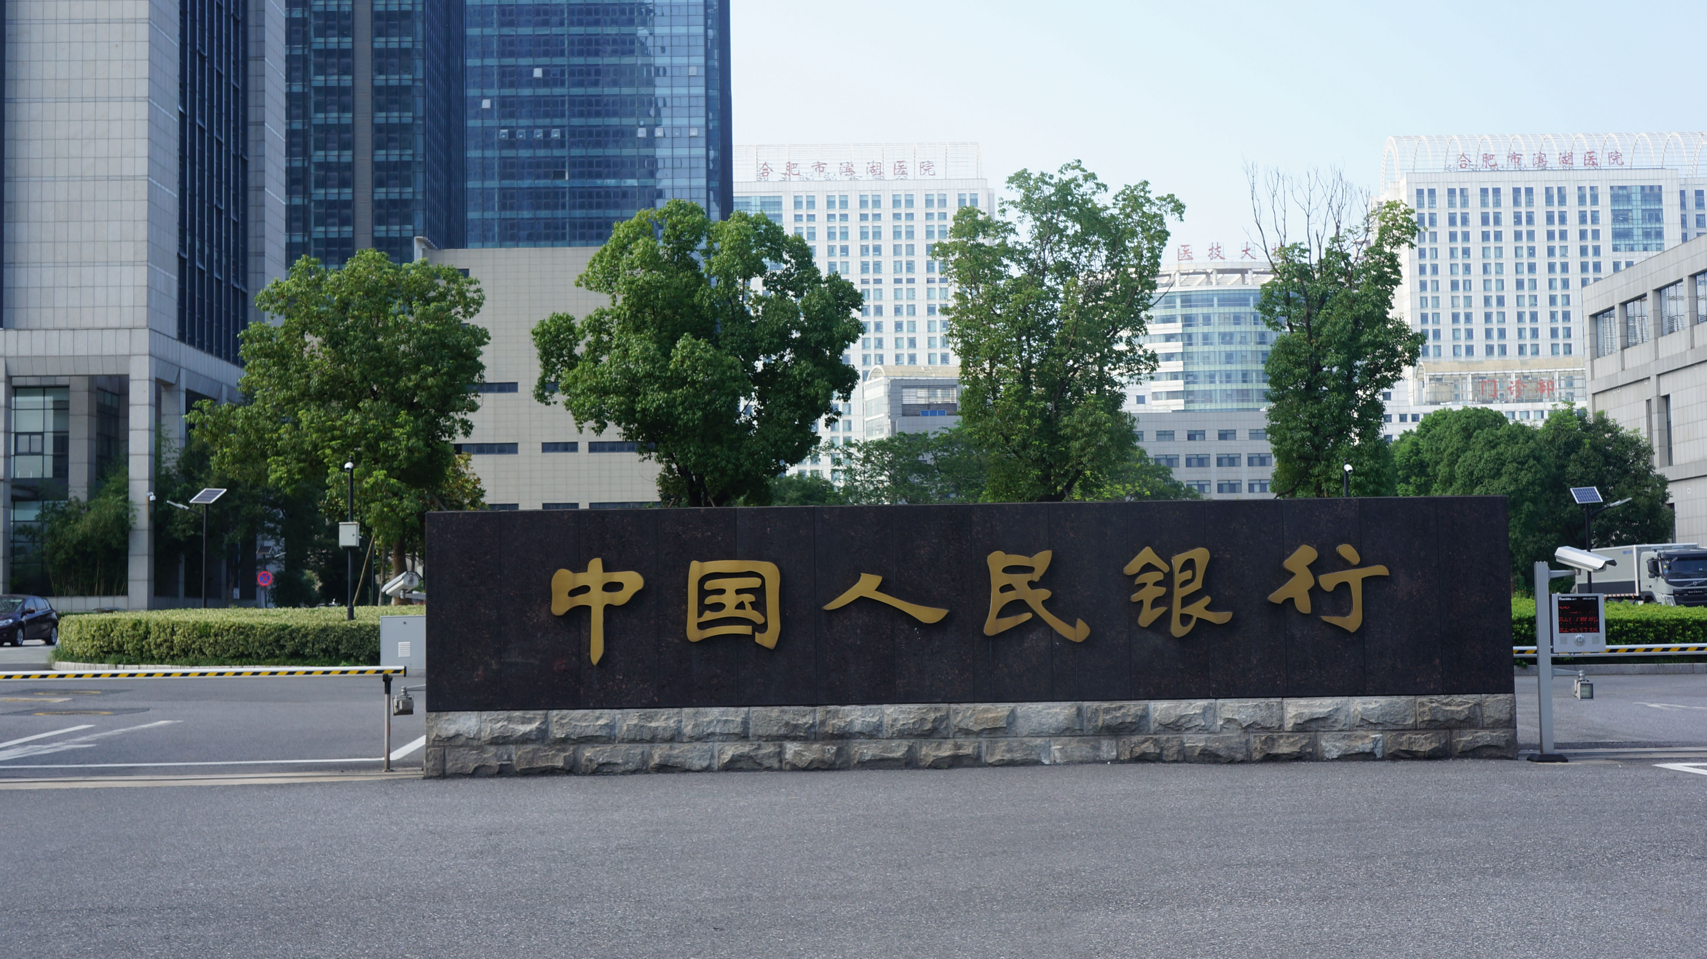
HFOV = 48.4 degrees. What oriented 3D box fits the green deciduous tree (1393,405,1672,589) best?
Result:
[{"bbox_3d":[31.987,1.579,90.000,12.800,10.000,8.500,-1,-4,-1],"label":"green deciduous tree"}]

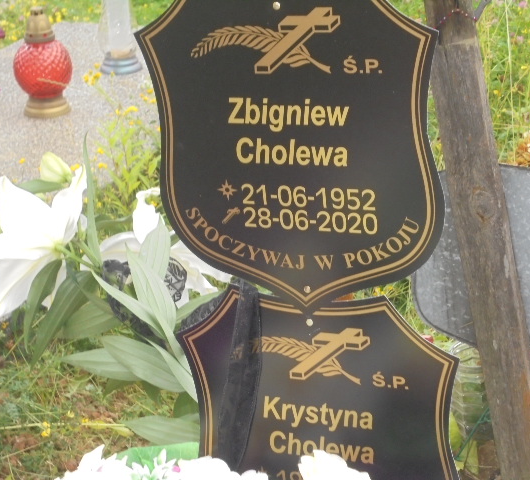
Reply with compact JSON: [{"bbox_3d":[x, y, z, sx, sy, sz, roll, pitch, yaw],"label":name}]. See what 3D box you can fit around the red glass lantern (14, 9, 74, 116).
[{"bbox_3d":[-0.471,-0.380,3.250,0.123,0.226,0.123,-2,23,0],"label":"red glass lantern"}]

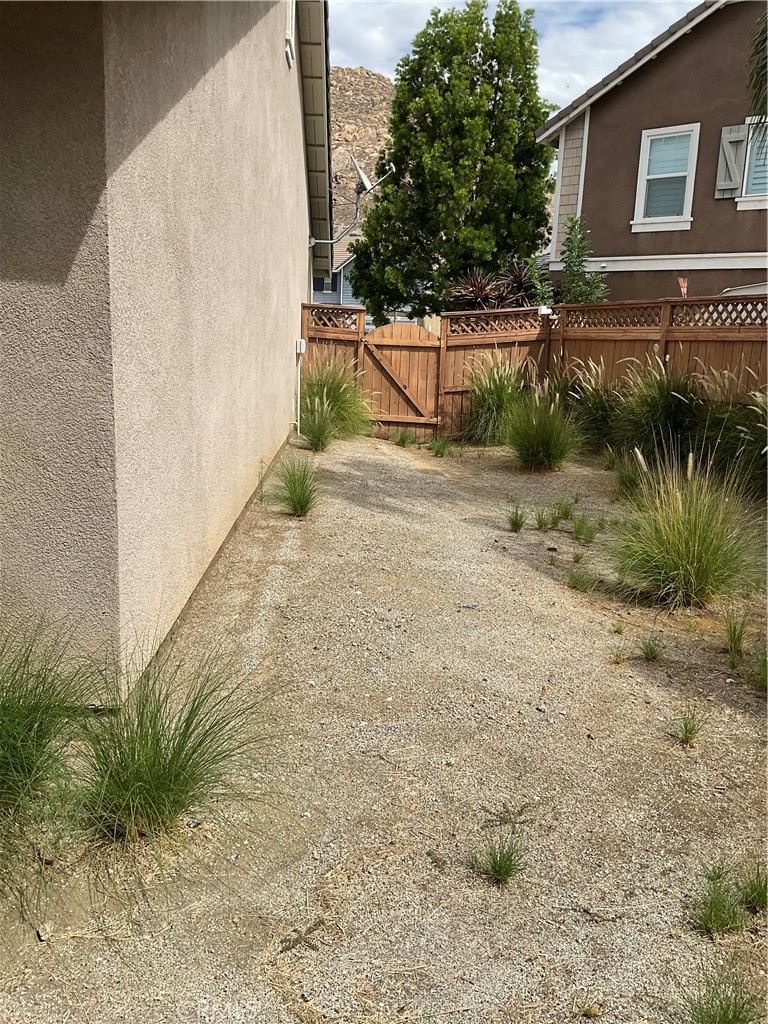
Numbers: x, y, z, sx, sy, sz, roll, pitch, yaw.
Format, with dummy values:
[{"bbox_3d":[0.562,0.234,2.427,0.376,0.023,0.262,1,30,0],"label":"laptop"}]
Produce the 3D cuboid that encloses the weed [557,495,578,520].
[{"bbox_3d":[1.554,-0.040,7.267,0.186,0.157,0.164,4,11,12],"label":"weed"}]

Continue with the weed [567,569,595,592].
[{"bbox_3d":[1.243,0.425,5.428,0.178,0.140,0.163,5,11,13],"label":"weed"}]

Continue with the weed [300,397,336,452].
[{"bbox_3d":[-0.906,-1.214,11.870,0.501,0.762,0.461,1,11,-4],"label":"weed"}]

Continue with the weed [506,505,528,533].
[{"bbox_3d":[1.106,0.051,7.110,0.183,0.229,0.168,4,11,9],"label":"weed"}]

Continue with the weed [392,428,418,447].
[{"bbox_3d":[0.326,-1.136,13.018,0.395,0.263,0.364,2,11,1],"label":"weed"}]

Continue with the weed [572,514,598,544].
[{"bbox_3d":[1.502,0.121,6.396,0.193,0.180,0.170,5,11,13],"label":"weed"}]

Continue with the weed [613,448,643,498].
[{"bbox_3d":[2.572,-0.408,9.006,0.348,0.519,0.321,5,11,16],"label":"weed"}]

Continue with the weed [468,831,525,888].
[{"bbox_3d":[0.304,0.927,2.319,0.142,0.118,0.126,4,11,9],"label":"weed"}]

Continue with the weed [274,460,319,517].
[{"bbox_3d":[-0.713,-0.189,6.993,0.356,0.406,0.314,1,11,-6],"label":"weed"}]

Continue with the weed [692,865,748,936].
[{"bbox_3d":[0.846,0.969,2.156,0.132,0.134,0.117,7,12,24],"label":"weed"}]

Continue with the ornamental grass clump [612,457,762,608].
[{"bbox_3d":[1.856,0.103,5.247,0.932,0.890,0.858,6,12,20],"label":"ornamental grass clump"}]

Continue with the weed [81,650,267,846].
[{"bbox_3d":[-0.626,0.674,2.564,0.532,0.456,0.470,-1,11,-16],"label":"weed"}]

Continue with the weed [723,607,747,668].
[{"bbox_3d":[1.627,0.572,3.981,0.111,0.249,0.103,7,12,23],"label":"weed"}]

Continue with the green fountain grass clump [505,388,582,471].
[{"bbox_3d":[2.049,-1.072,11.021,1.011,1.021,0.930,4,11,10],"label":"green fountain grass clump"}]

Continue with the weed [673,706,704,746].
[{"bbox_3d":[1.176,0.824,3.314,0.124,0.155,0.114,6,12,21],"label":"weed"}]

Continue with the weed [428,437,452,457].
[{"bbox_3d":[0.717,-0.855,11.087,0.334,0.203,0.295,3,11,4],"label":"weed"}]

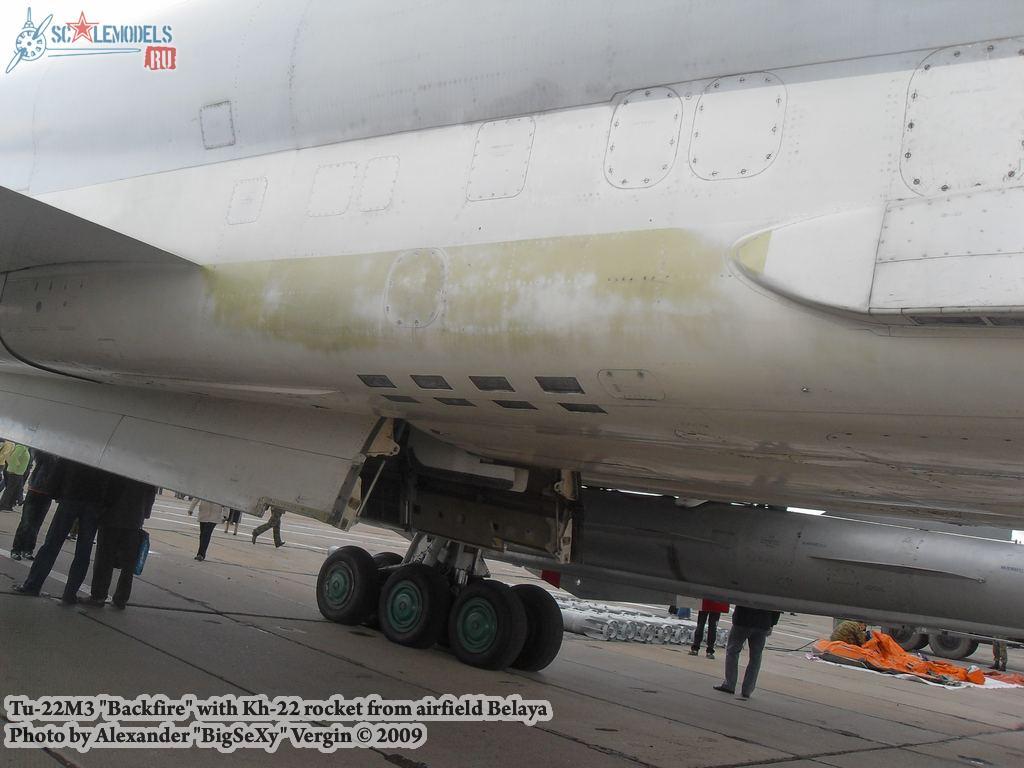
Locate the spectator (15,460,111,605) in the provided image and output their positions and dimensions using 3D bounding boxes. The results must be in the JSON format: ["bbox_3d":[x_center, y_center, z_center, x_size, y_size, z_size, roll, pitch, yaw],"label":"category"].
[{"bbox_3d":[-4.570,1.327,10.757,0.500,1.780,0.580,3,-12,44],"label":"spectator"}]

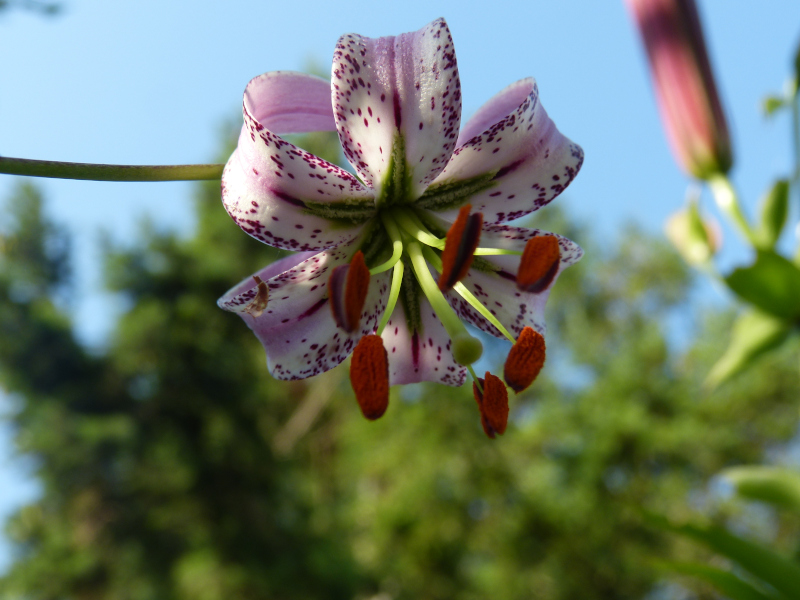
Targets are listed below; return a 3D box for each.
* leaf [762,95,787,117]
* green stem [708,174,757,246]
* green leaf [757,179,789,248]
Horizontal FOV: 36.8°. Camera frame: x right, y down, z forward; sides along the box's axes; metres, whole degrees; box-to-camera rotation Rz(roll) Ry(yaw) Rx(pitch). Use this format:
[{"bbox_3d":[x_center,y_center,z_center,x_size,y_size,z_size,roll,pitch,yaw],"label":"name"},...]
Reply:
[{"bbox_3d":[0.128,-0.066,0.410,0.008,0.008,0.005,-1,-14,6],"label":"leaf"},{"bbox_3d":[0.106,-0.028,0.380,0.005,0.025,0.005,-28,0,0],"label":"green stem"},{"bbox_3d":[0.133,-0.031,0.430,0.011,0.025,0.008,9,-6,0],"label":"green leaf"}]

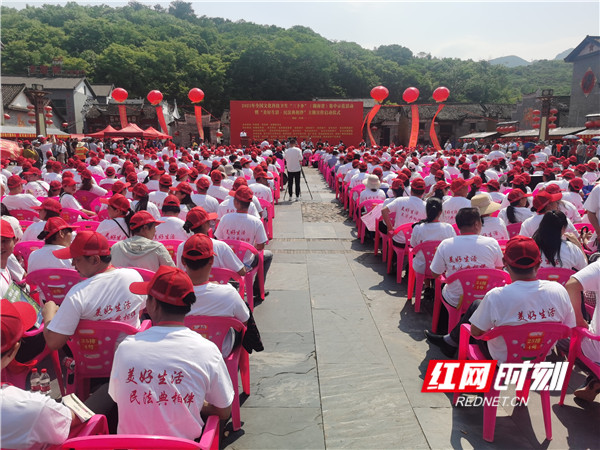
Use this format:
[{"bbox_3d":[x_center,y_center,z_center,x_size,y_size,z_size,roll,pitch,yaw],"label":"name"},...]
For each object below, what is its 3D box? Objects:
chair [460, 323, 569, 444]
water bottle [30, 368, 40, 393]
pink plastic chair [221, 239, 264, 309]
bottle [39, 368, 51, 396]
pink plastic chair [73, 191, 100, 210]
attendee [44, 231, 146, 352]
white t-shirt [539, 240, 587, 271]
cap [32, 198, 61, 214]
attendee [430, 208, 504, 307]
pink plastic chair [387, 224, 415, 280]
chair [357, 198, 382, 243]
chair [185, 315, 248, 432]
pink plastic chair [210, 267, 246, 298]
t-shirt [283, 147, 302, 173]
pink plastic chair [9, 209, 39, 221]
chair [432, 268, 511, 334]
[{"bbox_3d":[1.297,0.872,2.873,0.540,0.755,0.520,0,10,0],"label":"chair"},{"bbox_3d":[-1.791,1.083,3.195,0.065,0.225,0.065,0,10,0],"label":"water bottle"},{"bbox_3d":[-0.663,0.484,5.007,0.540,0.760,0.530,0,11,2],"label":"pink plastic chair"},{"bbox_3d":[-1.739,1.099,3.189,0.066,0.215,0.066,0,11,0],"label":"bottle"},{"bbox_3d":[-3.948,-0.198,8.613,0.540,0.760,0.530,0,11,0],"label":"pink plastic chair"},{"bbox_3d":[-1.354,0.598,3.085,0.600,1.240,0.770,-3,11,-18],"label":"attendee"},{"bbox_3d":[2.110,0.371,3.957,0.480,0.530,0.280,1,10,4],"label":"white t-shirt"},{"bbox_3d":[-2.487,-0.187,4.600,0.280,0.150,0.180,-1,11,-5],"label":"cap"},{"bbox_3d":[1.439,0.422,4.069,0.560,1.220,0.780,1,11,4],"label":"attendee"},{"bbox_3d":[1.430,0.309,6.045,0.580,0.770,0.540,0,11,0],"label":"pink plastic chair"},{"bbox_3d":[1.300,-0.080,8.204,0.540,0.755,0.520,1,10,5],"label":"chair"},{"bbox_3d":[-0.585,0.855,2.966,0.540,0.755,0.520,-1,10,-5],"label":"chair"},{"bbox_3d":[-0.742,0.662,4.064,0.540,0.760,0.530,0,11,0],"label":"pink plastic chair"},{"bbox_3d":[-0.179,-1.847,13.300,0.540,0.740,0.320,1,11,5],"label":"t-shirt"},{"bbox_3d":[-4.066,0.101,7.160,0.580,0.770,0.540,0,11,0],"label":"pink plastic chair"},{"bbox_3d":[1.494,0.664,4.054,0.540,0.760,0.530,0,11,0],"label":"chair"}]

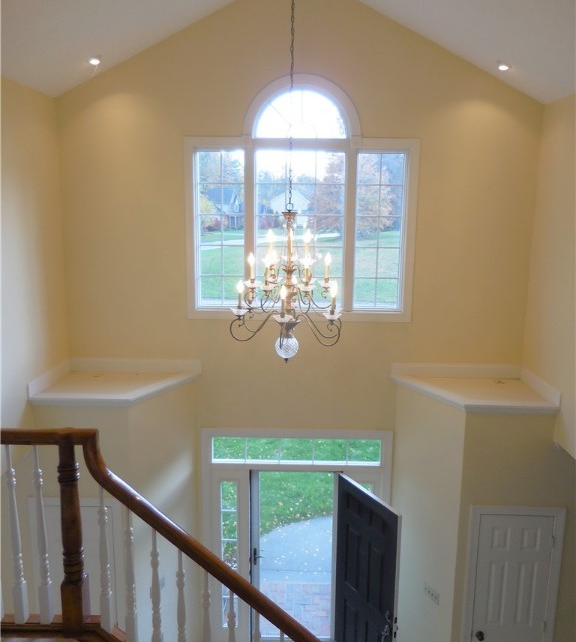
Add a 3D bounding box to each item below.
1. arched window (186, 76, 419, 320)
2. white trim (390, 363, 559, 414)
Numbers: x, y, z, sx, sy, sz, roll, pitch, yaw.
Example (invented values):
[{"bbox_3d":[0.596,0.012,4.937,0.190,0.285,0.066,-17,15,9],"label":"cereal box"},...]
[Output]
[{"bbox_3d":[0.117,-1.085,5.049,2.110,2.203,0.080,1,10,2],"label":"arched window"},{"bbox_3d":[1.596,0.580,4.863,1.240,0.208,0.825,1,10,2],"label":"white trim"}]

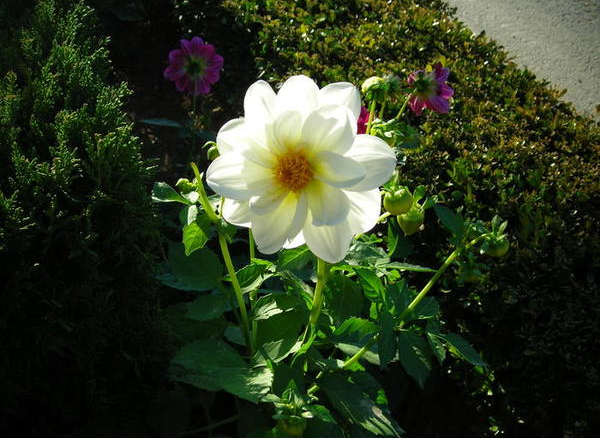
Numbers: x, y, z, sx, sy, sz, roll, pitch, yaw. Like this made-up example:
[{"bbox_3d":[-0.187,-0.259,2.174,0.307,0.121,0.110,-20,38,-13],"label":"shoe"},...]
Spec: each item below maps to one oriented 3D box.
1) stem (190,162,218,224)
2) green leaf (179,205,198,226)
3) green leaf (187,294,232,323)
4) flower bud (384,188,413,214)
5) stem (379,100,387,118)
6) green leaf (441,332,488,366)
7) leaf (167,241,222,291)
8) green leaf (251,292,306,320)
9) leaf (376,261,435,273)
[{"bbox_3d":[-0.072,-0.019,0.495,0.007,0.050,0.007,-16,23,0],"label":"stem"},{"bbox_3d":[-0.081,-0.003,0.480,0.015,0.013,0.010,0,35,0],"label":"green leaf"},{"bbox_3d":[-0.087,0.084,0.630,0.049,0.009,0.026,-20,40,-37],"label":"green leaf"},{"bbox_3d":[0.074,-0.013,0.500,0.022,0.020,0.021,0,35,0],"label":"flower bud"},{"bbox_3d":[0.075,-0.100,0.600,0.005,0.017,0.005,7,15,0],"label":"stem"},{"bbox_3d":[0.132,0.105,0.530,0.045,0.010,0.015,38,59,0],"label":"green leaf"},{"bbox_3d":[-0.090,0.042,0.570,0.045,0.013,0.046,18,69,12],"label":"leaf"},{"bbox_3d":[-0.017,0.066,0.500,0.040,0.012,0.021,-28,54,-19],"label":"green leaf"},{"bbox_3d":[0.088,0.040,0.555,0.048,0.007,0.020,3,15,12],"label":"leaf"}]

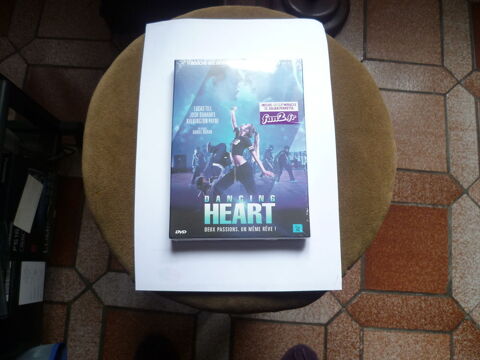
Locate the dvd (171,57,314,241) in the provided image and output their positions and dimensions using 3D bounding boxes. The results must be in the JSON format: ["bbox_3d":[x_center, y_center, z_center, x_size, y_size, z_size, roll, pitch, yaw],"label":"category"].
[{"bbox_3d":[-0.001,-0.034,0.407,0.138,0.016,0.191,0,79,0],"label":"dvd"}]

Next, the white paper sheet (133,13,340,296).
[{"bbox_3d":[-0.001,-0.034,0.417,0.210,0.005,0.297,0,79,0],"label":"white paper sheet"}]

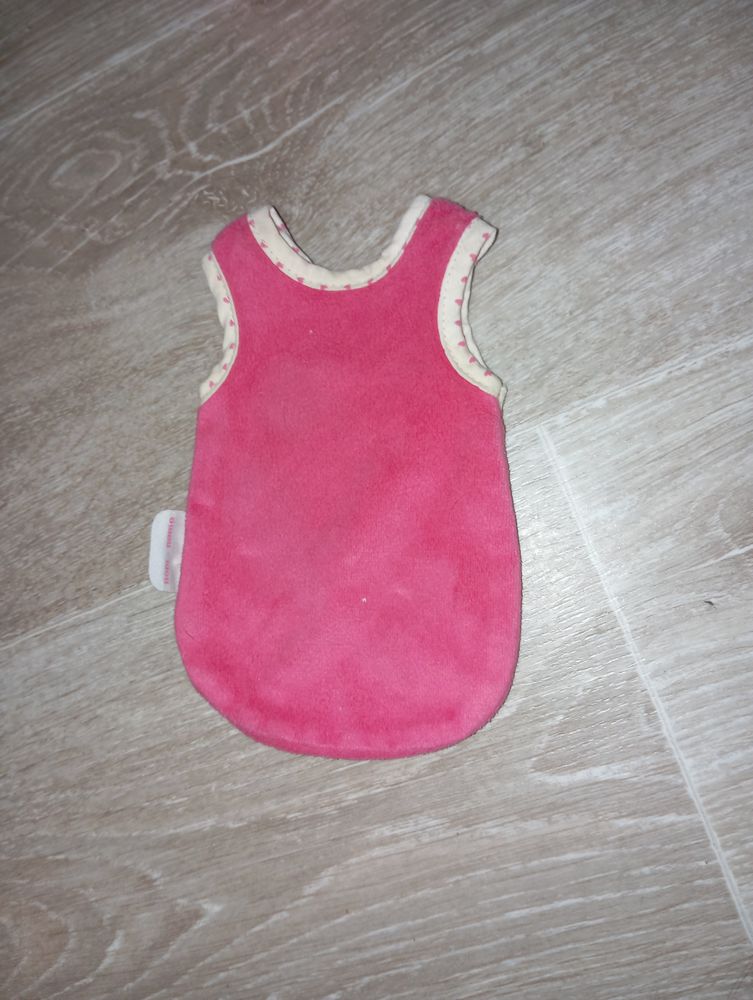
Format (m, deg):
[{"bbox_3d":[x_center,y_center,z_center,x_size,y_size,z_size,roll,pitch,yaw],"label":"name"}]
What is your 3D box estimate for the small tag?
[{"bbox_3d":[-0.093,0.023,0.360,0.017,0.003,0.038,5,93,15],"label":"small tag"}]

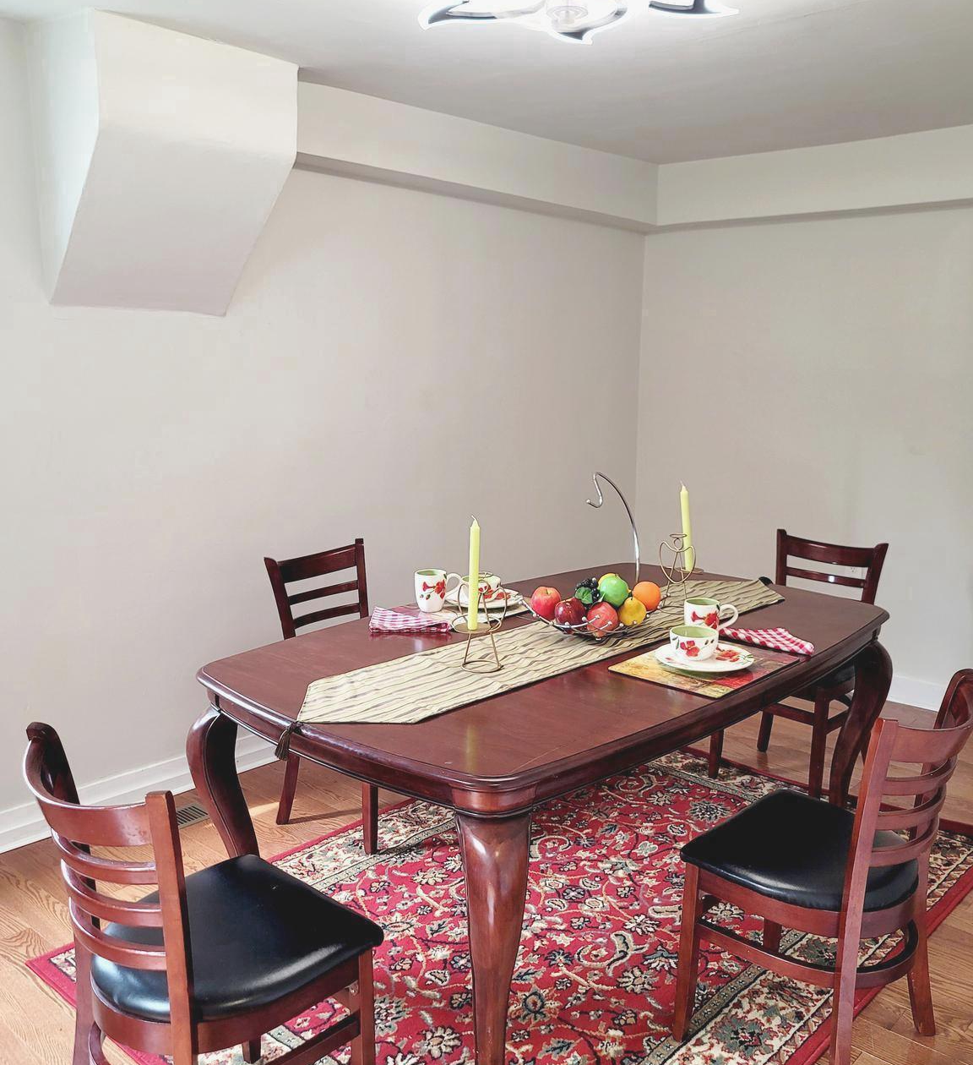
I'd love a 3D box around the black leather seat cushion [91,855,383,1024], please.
[{"bbox_3d":[-0.479,0.741,1.714,0.420,0.058,0.415,9,13,42],"label":"black leather seat cushion"}]

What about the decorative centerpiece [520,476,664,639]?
[{"bbox_3d":[0.290,0.059,2.481,0.370,0.420,0.375,0,10,0],"label":"decorative centerpiece"}]

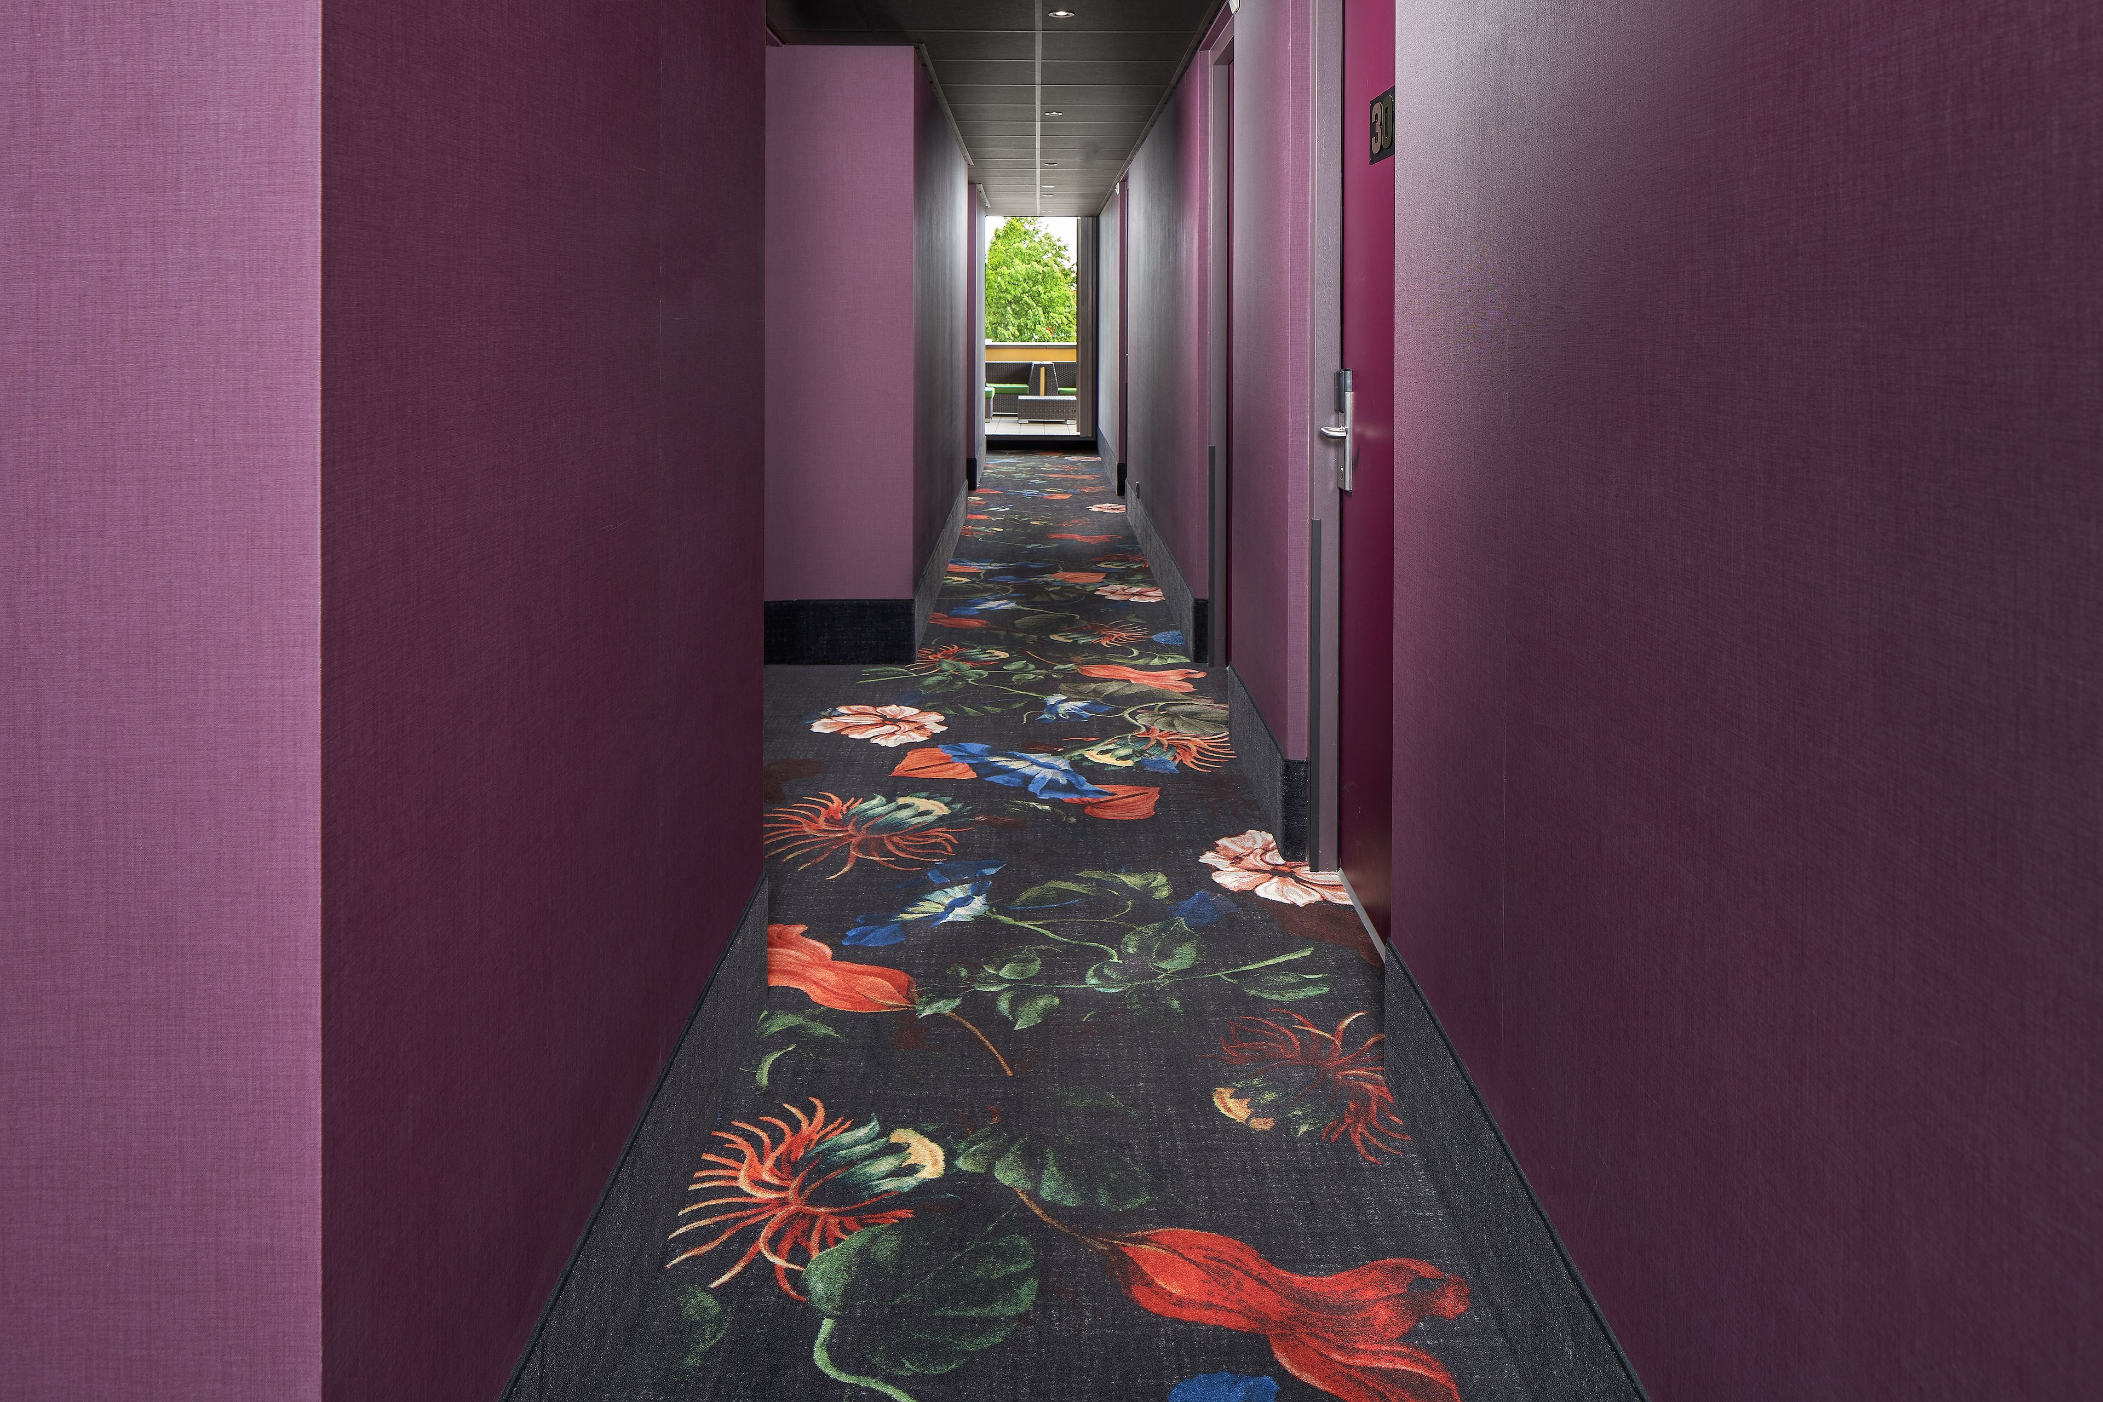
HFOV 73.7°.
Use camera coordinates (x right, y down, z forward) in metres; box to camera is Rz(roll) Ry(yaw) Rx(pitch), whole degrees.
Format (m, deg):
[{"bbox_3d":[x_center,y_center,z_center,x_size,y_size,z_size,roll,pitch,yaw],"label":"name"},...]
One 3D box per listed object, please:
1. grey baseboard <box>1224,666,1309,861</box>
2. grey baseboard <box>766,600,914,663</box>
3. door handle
[{"bbox_3d":[0.596,0.147,3.857,0.065,0.252,0.950,0,15,0],"label":"grey baseboard"},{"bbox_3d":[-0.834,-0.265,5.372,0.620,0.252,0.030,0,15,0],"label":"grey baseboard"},{"bbox_3d":[0.639,-0.606,3.140,0.070,0.275,0.130,0,15,0],"label":"door handle"}]

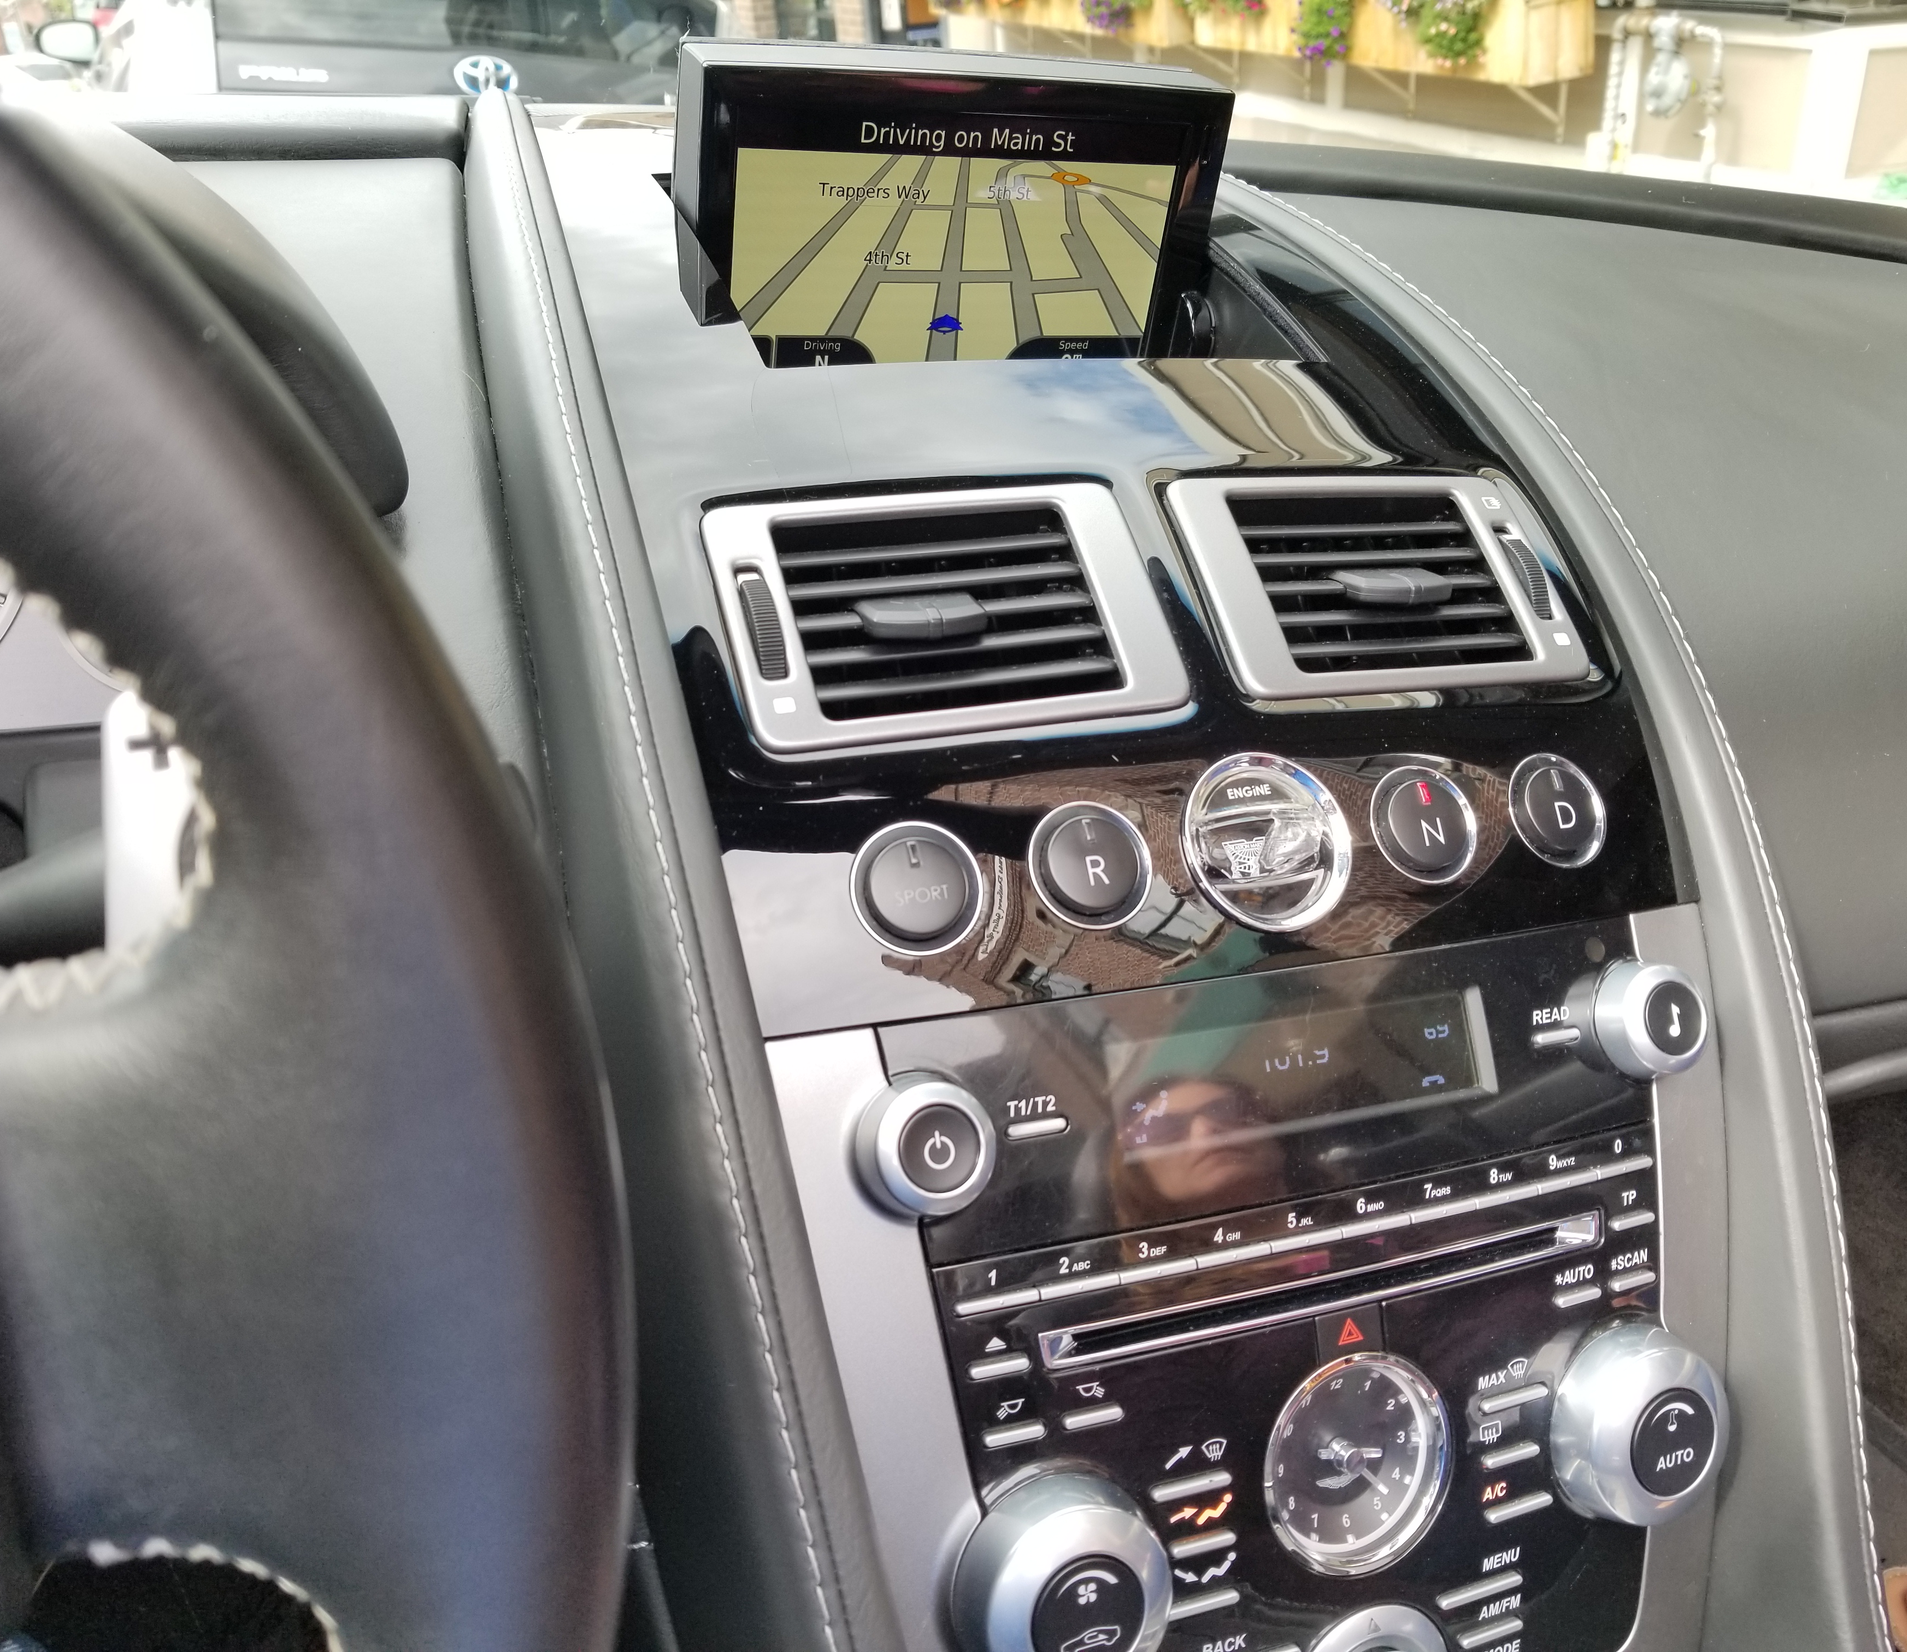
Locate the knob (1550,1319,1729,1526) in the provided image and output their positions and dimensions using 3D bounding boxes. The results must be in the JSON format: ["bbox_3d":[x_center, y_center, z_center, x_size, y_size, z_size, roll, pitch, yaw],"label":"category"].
[{"bbox_3d":[0.157,0.138,0.376,0.041,0.041,0.018,-6,1,-20],"label":"knob"}]

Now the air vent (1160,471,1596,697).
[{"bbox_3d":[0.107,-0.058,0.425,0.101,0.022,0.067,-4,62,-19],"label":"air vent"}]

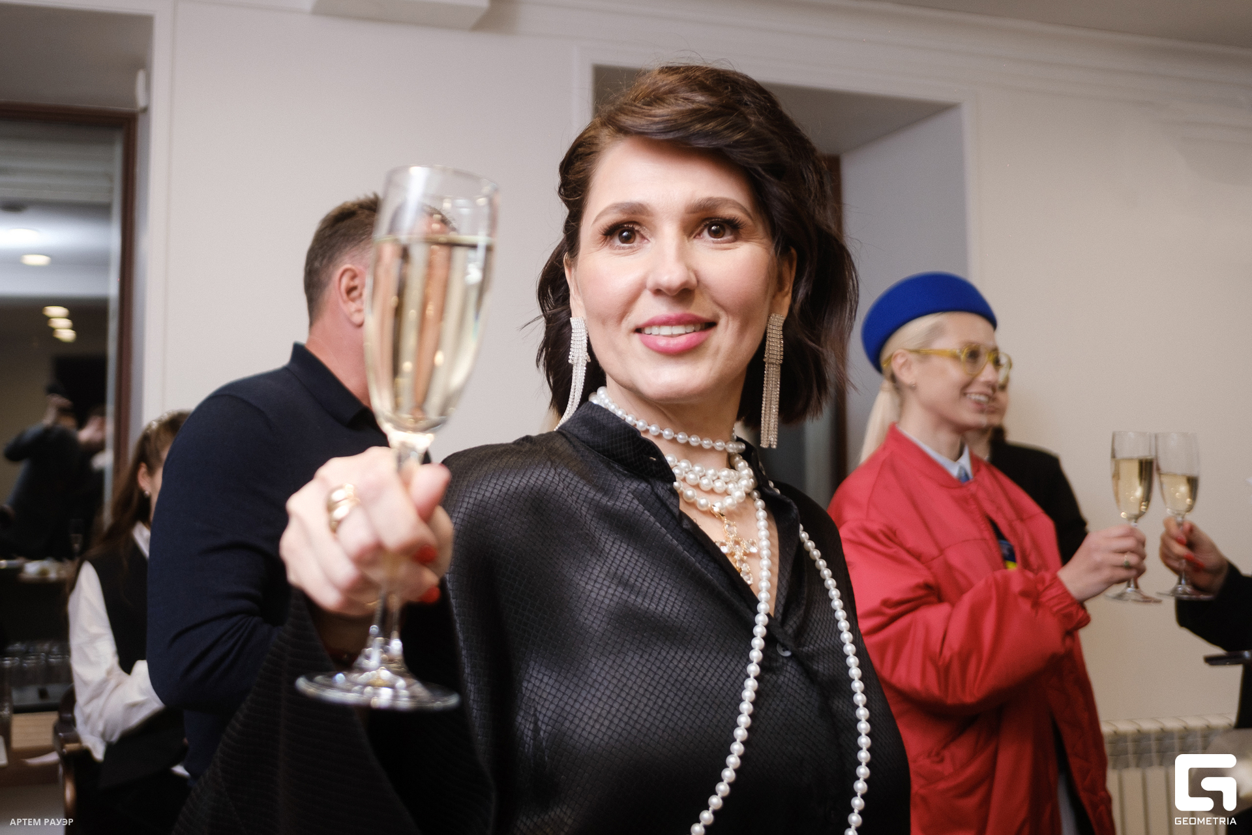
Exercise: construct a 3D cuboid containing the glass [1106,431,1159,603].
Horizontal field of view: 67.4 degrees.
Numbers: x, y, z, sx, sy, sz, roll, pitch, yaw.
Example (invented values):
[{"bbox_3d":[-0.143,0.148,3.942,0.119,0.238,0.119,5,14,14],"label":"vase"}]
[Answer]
[{"bbox_3d":[0.666,0.128,1.230,0.065,0.216,0.065,3,-5,0],"label":"glass"}]

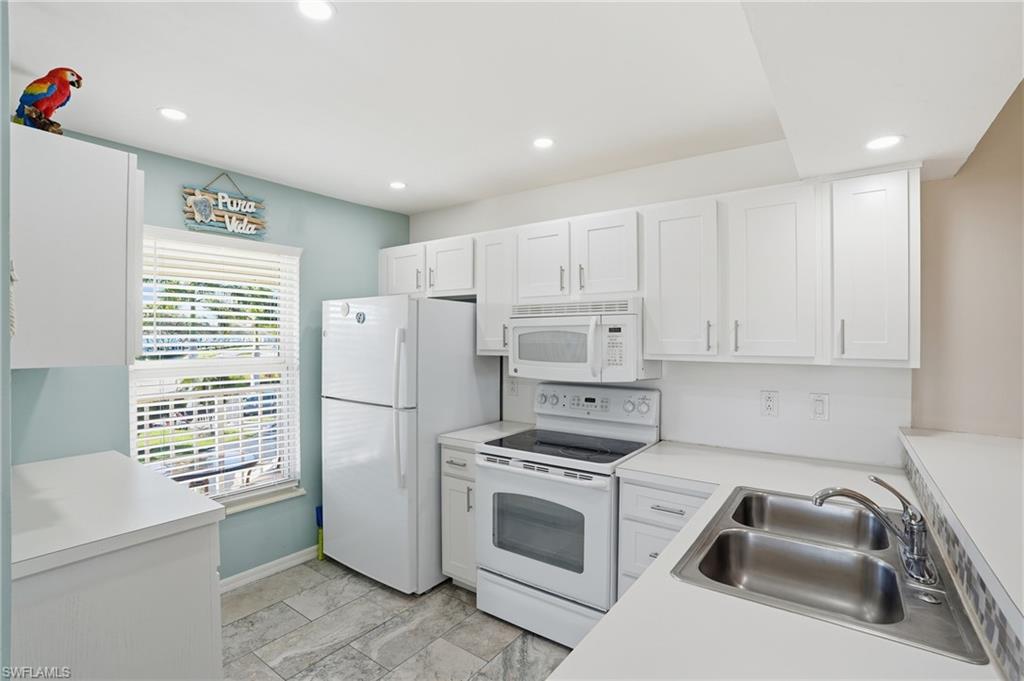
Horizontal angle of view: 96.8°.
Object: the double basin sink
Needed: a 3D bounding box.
[{"bbox_3d":[0.839,0.653,1.272,0.545,0.200,0.796,0,0,36],"label":"double basin sink"}]

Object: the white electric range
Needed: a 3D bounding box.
[{"bbox_3d":[0.303,0.861,2.437,0.769,1.194,0.697,0,0,36],"label":"white electric range"}]

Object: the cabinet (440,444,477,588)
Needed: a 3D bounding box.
[{"bbox_3d":[-0.106,1.023,2.795,0.312,0.866,0.622,0,0,36],"label":"cabinet"}]

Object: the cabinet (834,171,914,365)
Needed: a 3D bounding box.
[{"bbox_3d":[1.460,-0.274,1.849,0.260,0.735,0.325,0,0,36],"label":"cabinet"}]

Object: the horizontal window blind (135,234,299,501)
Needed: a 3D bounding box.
[{"bbox_3d":[-1.613,0.140,2.583,0.061,1.464,0.884,0,0,36],"label":"horizontal window blind"}]

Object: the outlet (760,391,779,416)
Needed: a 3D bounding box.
[{"bbox_3d":[1.247,0.309,2.199,0.075,0.121,0.010,0,0,36],"label":"outlet"}]

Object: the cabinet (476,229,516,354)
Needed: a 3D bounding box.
[{"bbox_3d":[-0.002,-0.297,2.902,0.305,0.765,0.325,0,0,36],"label":"cabinet"}]

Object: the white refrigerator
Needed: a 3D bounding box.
[{"bbox_3d":[-0.677,0.596,3.042,0.855,1.690,0.810,0,0,36],"label":"white refrigerator"}]

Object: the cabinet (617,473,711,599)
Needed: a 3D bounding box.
[{"bbox_3d":[0.829,1.027,2.119,0.455,0.866,0.622,0,0,36],"label":"cabinet"}]

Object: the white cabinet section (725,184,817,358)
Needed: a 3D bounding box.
[{"bbox_3d":[1.220,-0.289,2.131,0.340,0.728,0.330,0,0,33],"label":"white cabinet section"}]

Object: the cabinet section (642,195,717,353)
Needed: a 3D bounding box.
[{"bbox_3d":[0.901,-0.290,2.341,0.347,0.733,0.330,0,0,33],"label":"cabinet section"}]

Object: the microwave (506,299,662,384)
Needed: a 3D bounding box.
[{"bbox_3d":[0.398,-0.002,2.563,0.767,0.413,0.409,0,0,36],"label":"microwave"}]

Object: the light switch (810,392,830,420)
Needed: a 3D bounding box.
[{"bbox_3d":[1.409,0.305,2.082,0.077,0.125,0.012,0,0,36],"label":"light switch"}]

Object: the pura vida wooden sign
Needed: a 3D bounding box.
[{"bbox_3d":[-1.623,-0.772,2.594,0.030,0.375,0.420,0,0,36],"label":"pura vida wooden sign"}]

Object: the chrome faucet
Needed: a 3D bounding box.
[{"bbox_3d":[0.941,0.456,1.196,0.245,0.209,0.253,0,0,36],"label":"chrome faucet"}]

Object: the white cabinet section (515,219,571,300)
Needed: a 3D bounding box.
[{"bbox_3d":[0.264,-0.453,2.761,0.362,0.439,0.330,0,0,33],"label":"white cabinet section"}]

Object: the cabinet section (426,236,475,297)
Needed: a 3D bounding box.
[{"bbox_3d":[-0.324,-0.482,3.148,0.421,0.356,0.330,0,0,33],"label":"cabinet section"}]

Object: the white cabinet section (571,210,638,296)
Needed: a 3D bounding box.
[{"bbox_3d":[0.576,-0.446,2.555,0.380,0.429,0.330,0,0,33],"label":"white cabinet section"}]

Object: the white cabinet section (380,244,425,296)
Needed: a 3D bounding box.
[{"bbox_3d":[-0.693,-0.499,3.391,0.443,0.339,0.330,0,0,33],"label":"white cabinet section"}]

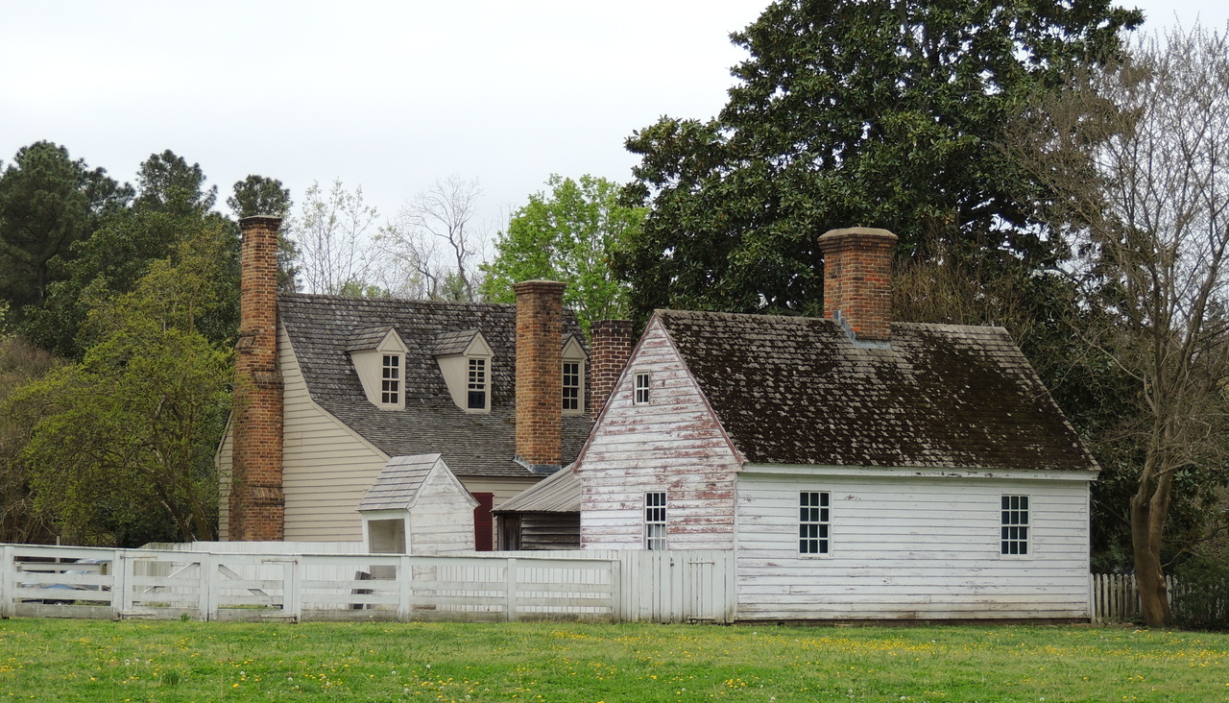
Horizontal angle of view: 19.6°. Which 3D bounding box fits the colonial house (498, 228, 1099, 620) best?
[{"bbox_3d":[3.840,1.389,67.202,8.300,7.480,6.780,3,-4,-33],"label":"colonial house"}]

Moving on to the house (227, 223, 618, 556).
[{"bbox_3d":[-3.653,1.373,82.007,9.500,8.850,9.800,2,-4,-33],"label":"house"}]

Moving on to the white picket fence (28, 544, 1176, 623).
[{"bbox_3d":[0.637,4.004,60.850,24.619,1.300,0.600,3,-4,-36],"label":"white picket fence"}]

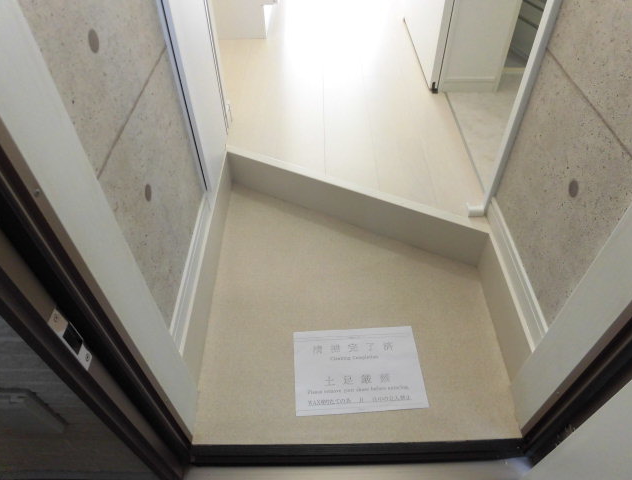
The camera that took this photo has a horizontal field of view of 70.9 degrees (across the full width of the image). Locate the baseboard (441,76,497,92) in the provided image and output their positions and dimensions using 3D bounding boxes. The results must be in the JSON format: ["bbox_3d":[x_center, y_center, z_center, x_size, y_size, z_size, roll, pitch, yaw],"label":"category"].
[{"bbox_3d":[0.568,-0.576,1.642,0.198,0.061,0.012,-1,47,1],"label":"baseboard"}]

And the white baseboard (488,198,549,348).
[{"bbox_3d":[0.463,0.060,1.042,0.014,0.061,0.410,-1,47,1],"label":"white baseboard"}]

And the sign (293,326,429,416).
[{"bbox_3d":[0.099,0.302,1.049,0.297,0.003,0.210,-3,47,-2],"label":"sign"}]

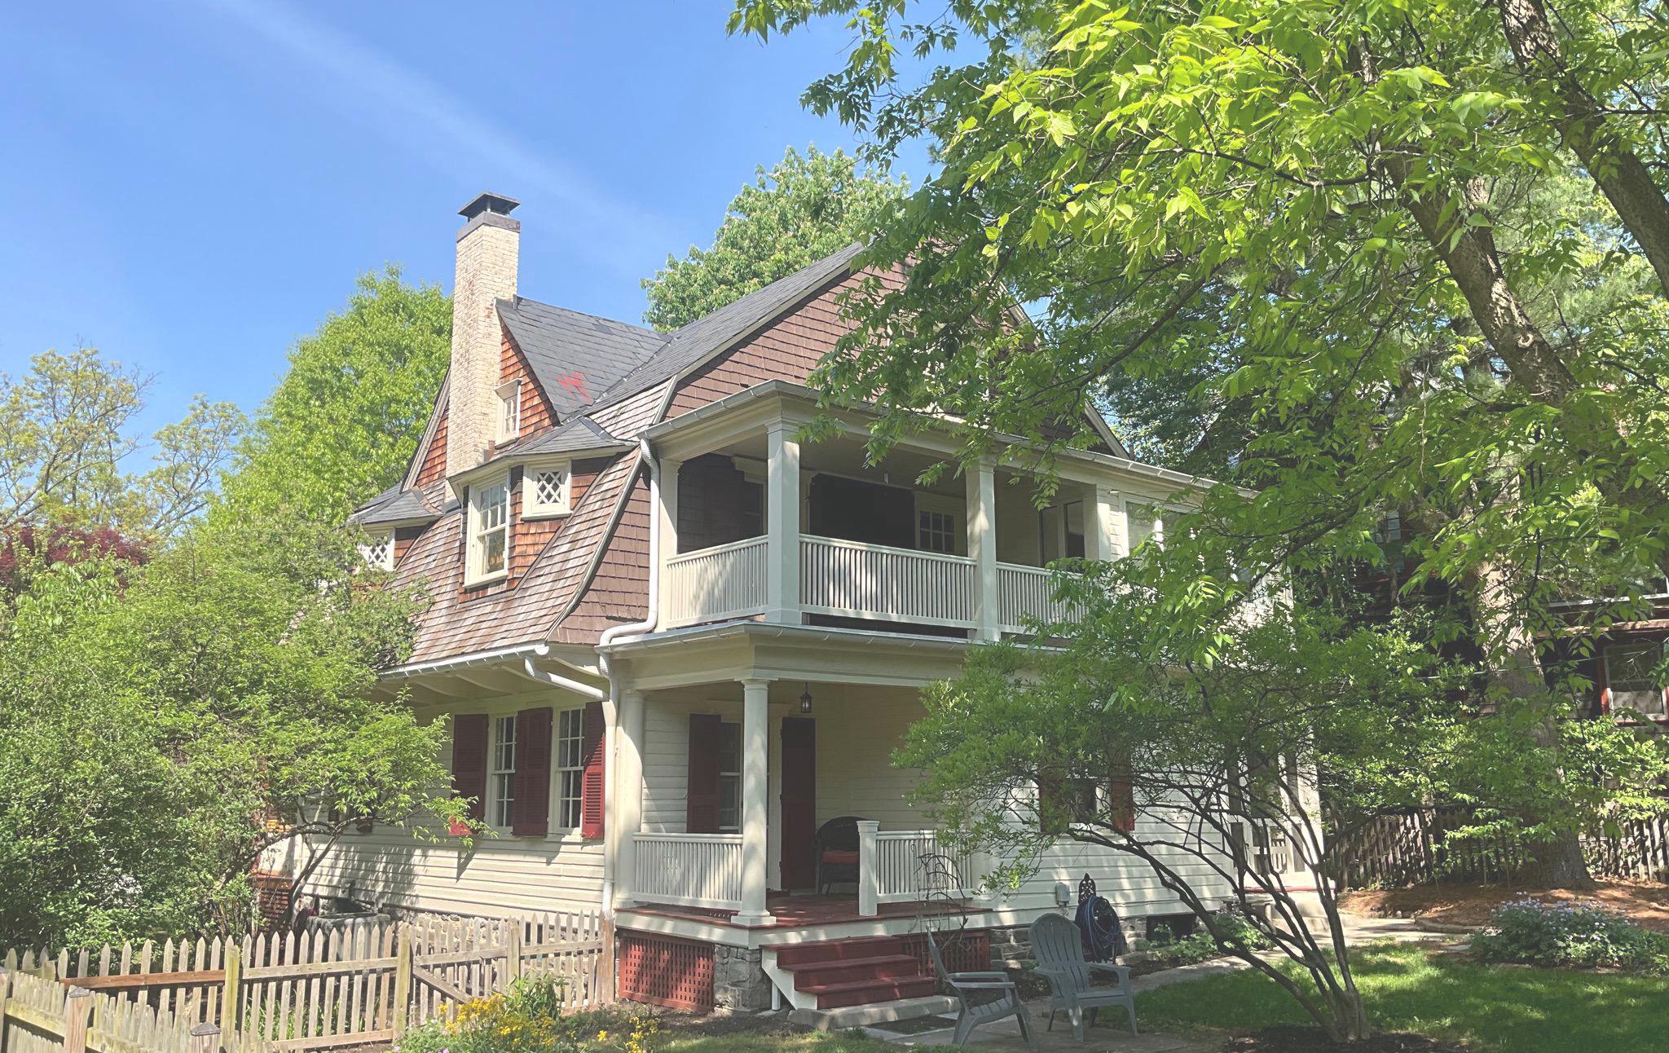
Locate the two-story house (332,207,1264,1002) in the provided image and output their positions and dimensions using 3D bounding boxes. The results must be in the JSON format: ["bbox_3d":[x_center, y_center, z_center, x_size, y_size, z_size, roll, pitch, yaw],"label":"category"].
[{"bbox_3d":[-0.840,0.740,21.240,11.230,10.500,12.970,9,-14,-39],"label":"two-story house"}]

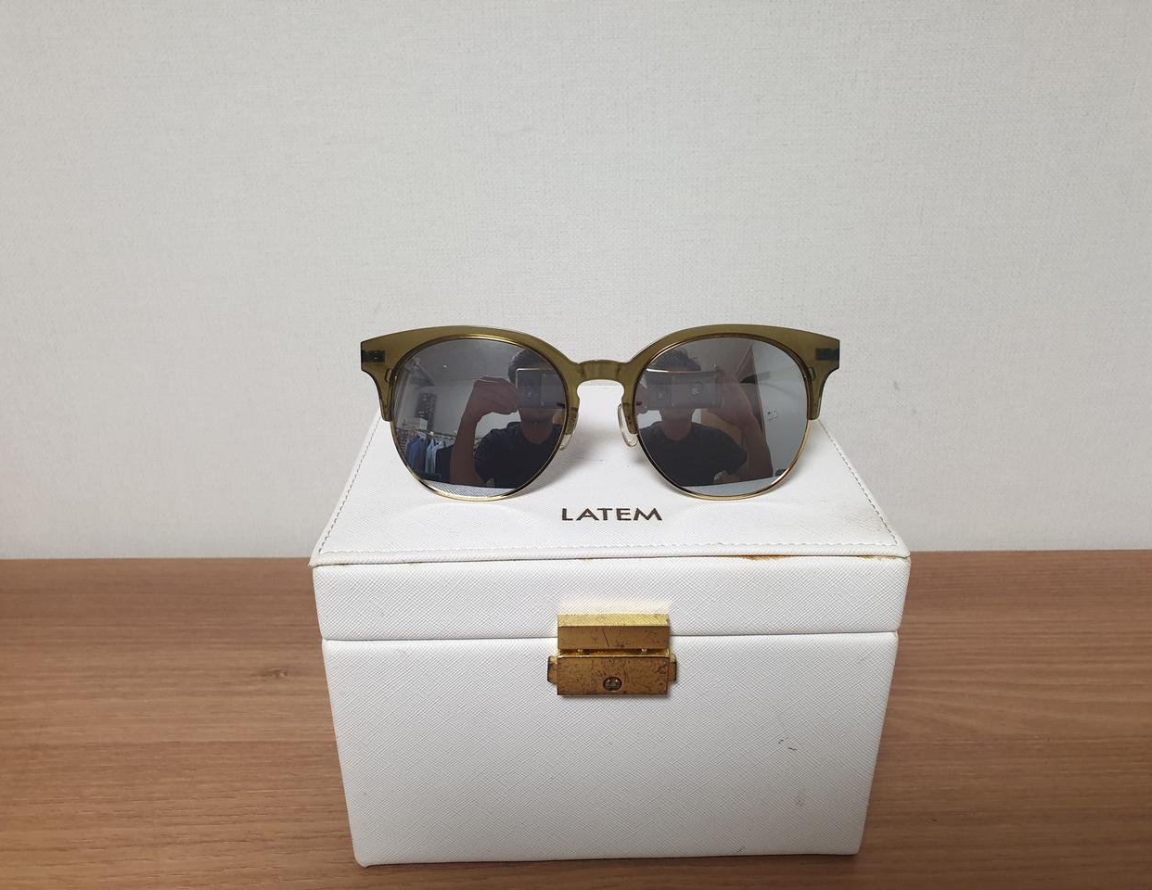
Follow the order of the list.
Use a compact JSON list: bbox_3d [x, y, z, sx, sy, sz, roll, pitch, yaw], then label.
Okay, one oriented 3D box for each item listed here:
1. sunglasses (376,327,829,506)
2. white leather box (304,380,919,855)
[{"bbox_3d":[0.008,-0.015,0.342,0.147,0.056,0.149,0,5,0],"label":"sunglasses"},{"bbox_3d":[0.009,0.057,0.327,0.165,0.118,0.129,-1,26,-1],"label":"white leather box"}]

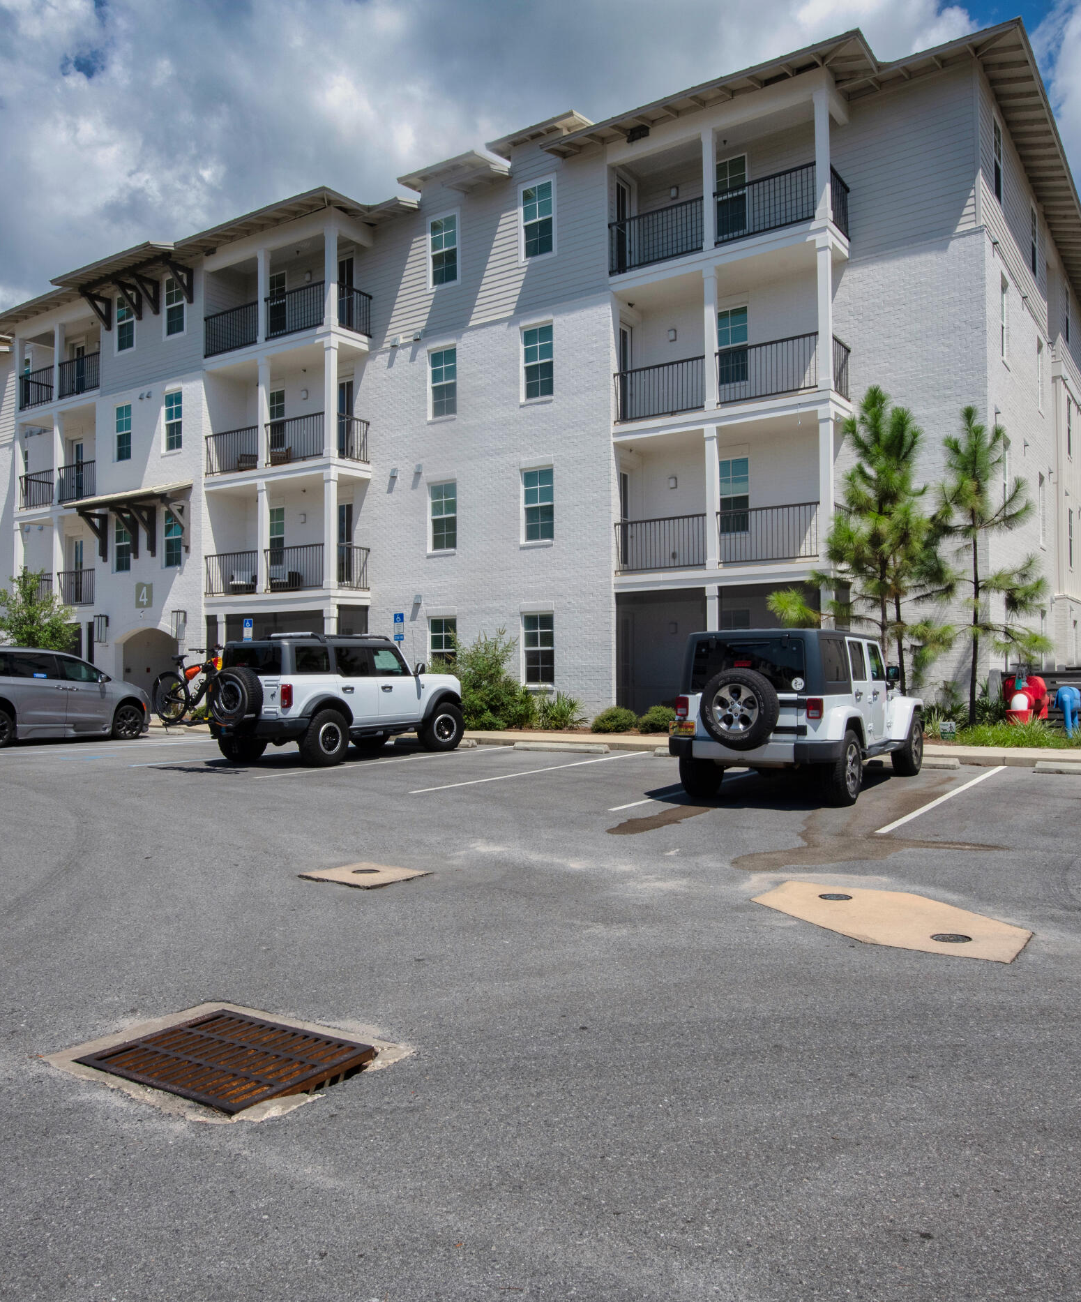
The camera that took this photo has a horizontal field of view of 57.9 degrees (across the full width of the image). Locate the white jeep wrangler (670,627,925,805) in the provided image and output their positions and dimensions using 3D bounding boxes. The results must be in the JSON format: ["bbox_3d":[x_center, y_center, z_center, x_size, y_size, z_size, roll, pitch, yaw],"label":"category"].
[{"bbox_3d":[3.180,0.695,11.630,1.900,1.820,4.420,-1,-1,33],"label":"white jeep wrangler"}]

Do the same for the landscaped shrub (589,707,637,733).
[{"bbox_3d":[1.463,1.326,19.302,0.920,0.540,0.880,0,-1,0],"label":"landscaped shrub"}]

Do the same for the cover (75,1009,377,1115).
[{"bbox_3d":[-1.157,1.505,3.600,0.825,0.060,0.650,-1,-1,35],"label":"cover"}]

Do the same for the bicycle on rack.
[{"bbox_3d":[-4.972,0.461,14.172,1.880,1.120,0.720,-1,-1,35],"label":"bicycle on rack"}]

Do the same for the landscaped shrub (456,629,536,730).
[{"bbox_3d":[-1.015,0.608,21.289,1.850,2.150,1.650,-1,-1,35],"label":"landscaped shrub"}]

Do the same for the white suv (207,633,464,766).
[{"bbox_3d":[-3.331,0.802,16.404,2.000,1.930,4.800,-1,-1,31],"label":"white suv"}]

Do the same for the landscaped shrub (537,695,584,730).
[{"bbox_3d":[0.420,1.310,20.700,1.000,0.760,0.950,0,-1,0],"label":"landscaped shrub"}]

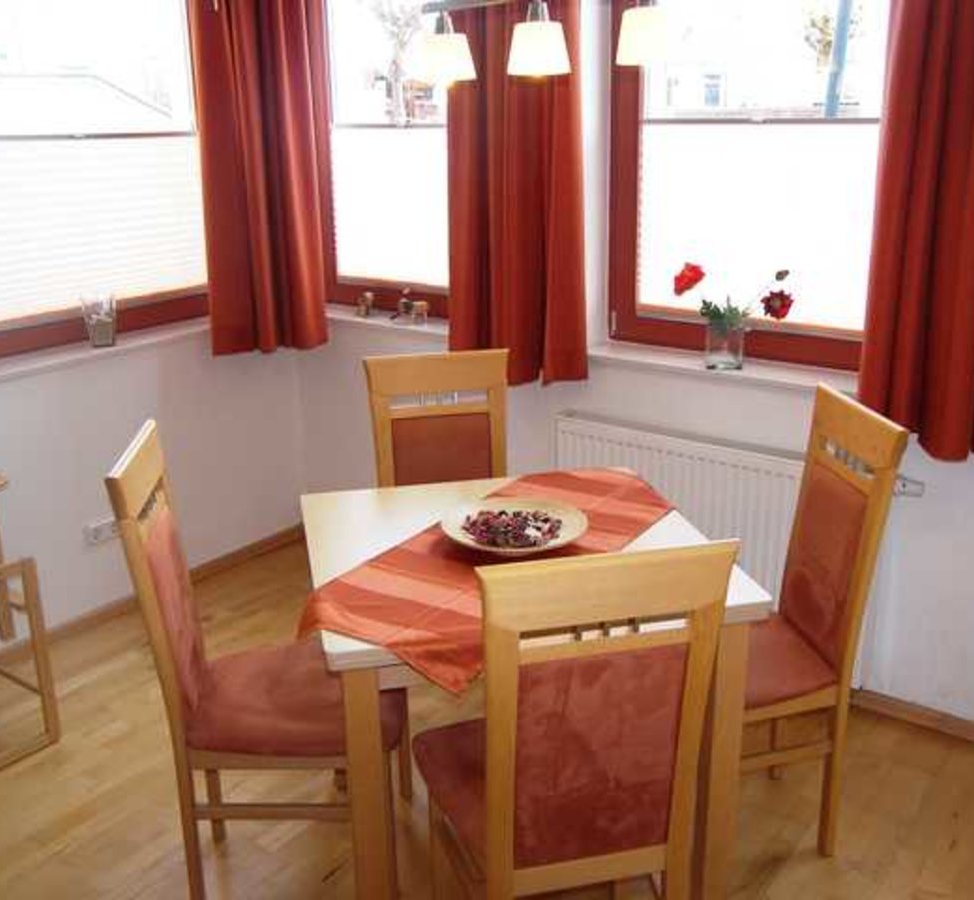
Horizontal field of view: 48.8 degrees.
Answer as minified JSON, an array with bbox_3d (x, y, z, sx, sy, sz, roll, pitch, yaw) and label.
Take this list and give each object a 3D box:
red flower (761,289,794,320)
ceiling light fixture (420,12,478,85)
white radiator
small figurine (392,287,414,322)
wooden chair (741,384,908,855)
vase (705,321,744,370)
[{"bbox_3d":[0.819,-0.410,3.030,0.085,0.085,0.050,4,18,15],"label":"red flower"},{"bbox_3d":[-0.081,-0.811,2.170,0.116,0.140,0.116,12,22,36],"label":"ceiling light fixture"},{"bbox_3d":[0.639,0.257,3.118,0.990,0.600,0.085,12,22,36],"label":"white radiator"},{"bbox_3d":[-0.309,-0.519,3.837,0.070,0.112,0.050,12,22,36],"label":"small figurine"},{"bbox_3d":[0.545,0.405,2.394,0.515,1.017,0.480,-4,18,-8],"label":"wooden chair"},{"bbox_3d":[0.687,-0.305,3.098,0.107,0.120,0.107,12,22,36],"label":"vase"}]

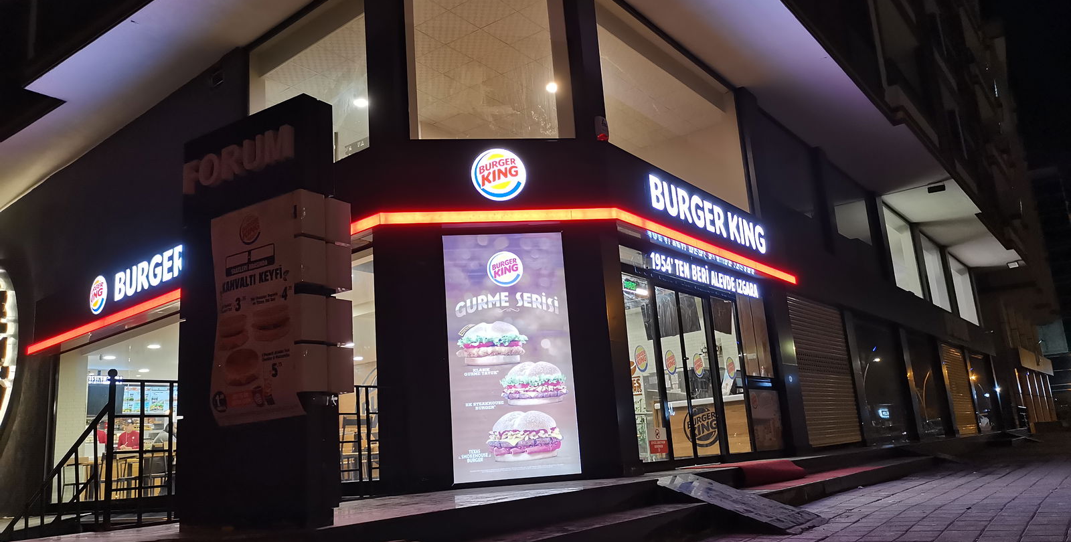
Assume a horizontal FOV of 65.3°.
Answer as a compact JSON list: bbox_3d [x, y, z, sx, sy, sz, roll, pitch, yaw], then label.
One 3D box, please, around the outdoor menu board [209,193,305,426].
[{"bbox_3d":[-1.437,0.195,4.268,0.683,1.137,0.040,-12,-15,31],"label":"outdoor menu board"}]

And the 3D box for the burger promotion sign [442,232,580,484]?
[{"bbox_3d":[-0.266,0.883,9.084,1.360,2.688,0.080,-2,-13,-10],"label":"burger promotion sign"}]

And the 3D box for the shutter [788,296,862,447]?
[{"bbox_3d":[5.446,1.889,15.450,0.080,2.572,2.879,-14,-16,35],"label":"shutter"}]

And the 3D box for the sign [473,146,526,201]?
[{"bbox_3d":[-0.403,-1.099,9.337,0.616,0.626,0.120,-2,-13,-10],"label":"sign"}]

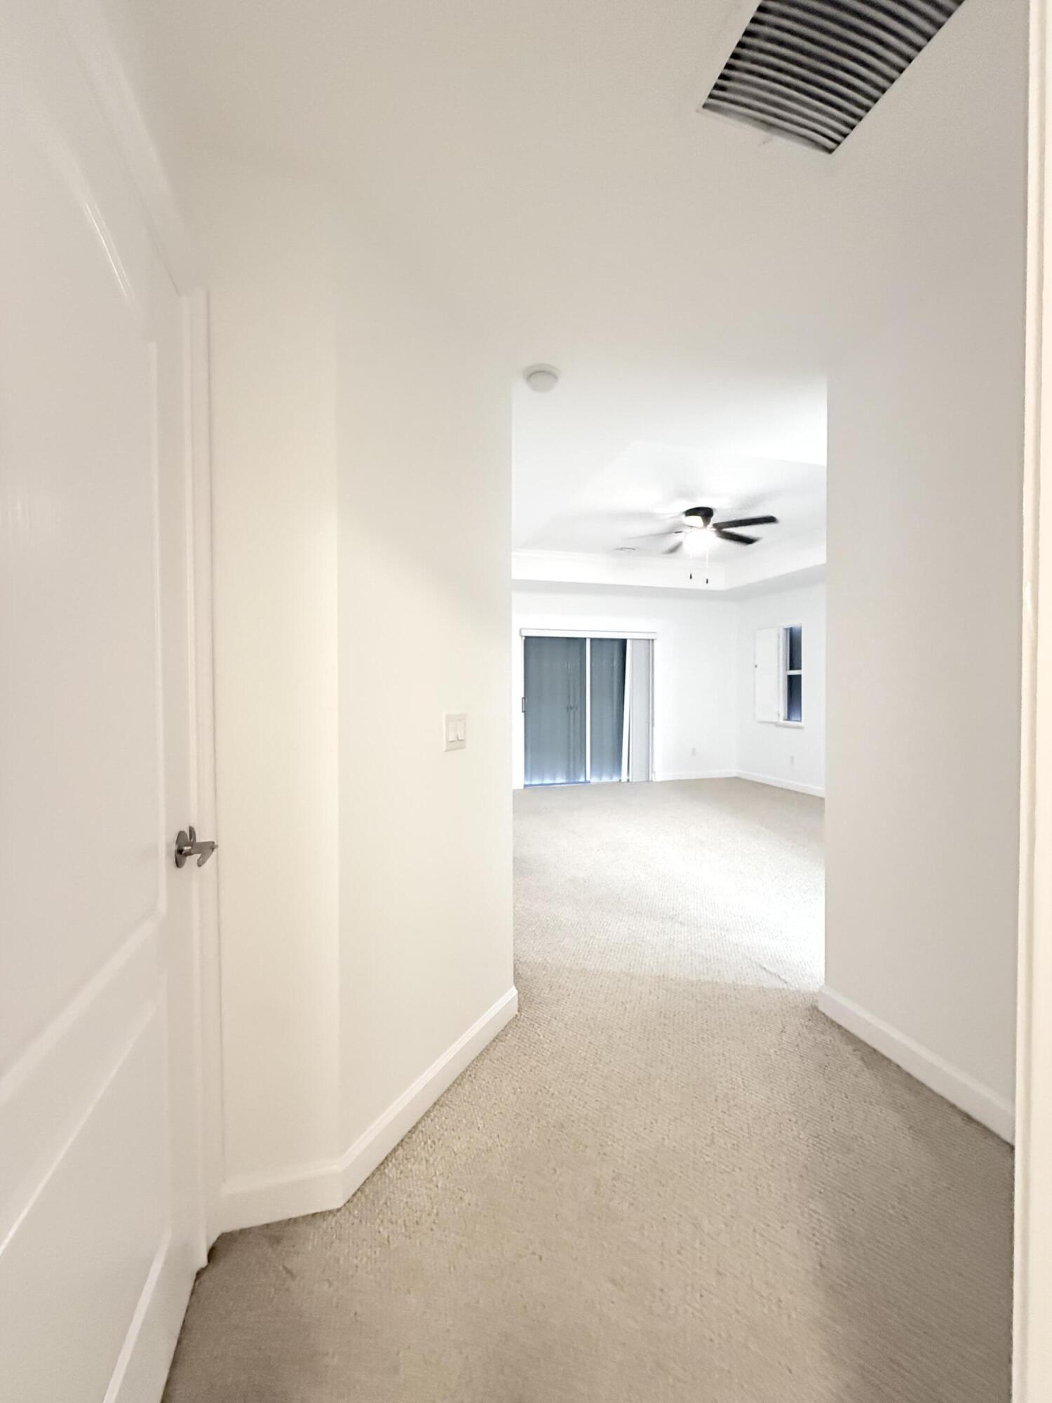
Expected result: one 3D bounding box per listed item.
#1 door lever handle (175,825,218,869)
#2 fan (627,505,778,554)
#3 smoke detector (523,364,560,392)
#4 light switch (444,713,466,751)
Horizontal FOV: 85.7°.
[{"bbox_3d":[-0.642,0.294,1.099,0.064,0.068,0.140,-1,1,-16],"label":"door lever handle"},{"bbox_3d":[1.482,-1.441,4.846,1.280,0.360,1.280,-1,1,-16],"label":"fan"},{"bbox_3d":[0.061,-1.236,2.180,0.137,0.042,0.137,0,1,0],"label":"smoke detector"},{"bbox_3d":[-0.217,0.097,1.796,0.012,0.116,0.116,0,1,27],"label":"light switch"}]

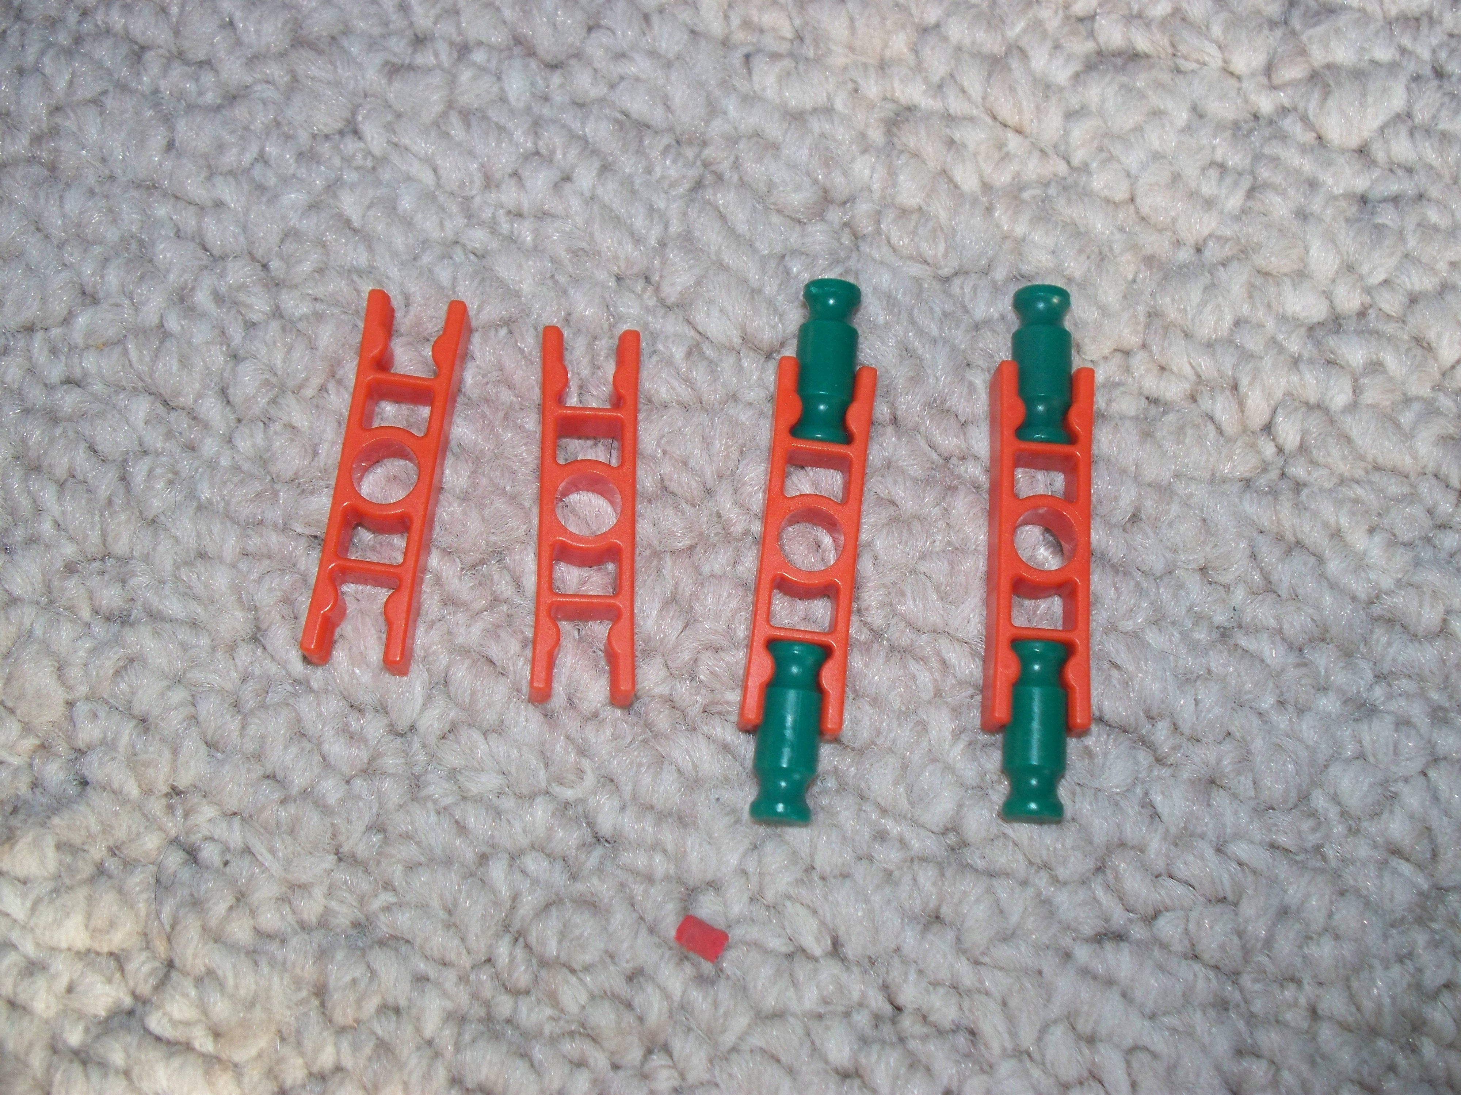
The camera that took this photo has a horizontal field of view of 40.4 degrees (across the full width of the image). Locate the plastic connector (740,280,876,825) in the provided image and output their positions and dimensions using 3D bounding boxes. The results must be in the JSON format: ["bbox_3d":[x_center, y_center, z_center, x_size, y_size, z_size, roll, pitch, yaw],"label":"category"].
[{"bbox_3d":[0.008,0.000,0.199,0.010,0.006,0.055,6,75,0],"label":"plastic connector"}]

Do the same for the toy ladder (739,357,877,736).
[{"bbox_3d":[0.008,0.000,0.199,0.010,0.006,0.038,6,75,0],"label":"toy ladder"}]

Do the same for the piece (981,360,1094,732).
[{"bbox_3d":[0.032,0.000,0.202,0.010,0.006,0.038,4,74,-2],"label":"piece"}]

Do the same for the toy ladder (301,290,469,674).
[{"bbox_3d":[-0.034,-0.007,0.198,0.010,0.006,0.038,7,74,0],"label":"toy ladder"}]

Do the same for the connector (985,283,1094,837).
[{"bbox_3d":[0.032,0.000,0.202,0.010,0.006,0.055,4,74,-2],"label":"connector"}]

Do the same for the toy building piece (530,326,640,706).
[{"bbox_3d":[-0.014,-0.003,0.198,0.010,0.006,0.038,1,72,-5],"label":"toy building piece"}]

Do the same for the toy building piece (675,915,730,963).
[{"bbox_3d":[-0.003,0.037,0.190,0.005,0.002,0.003,28,74,5],"label":"toy building piece"}]

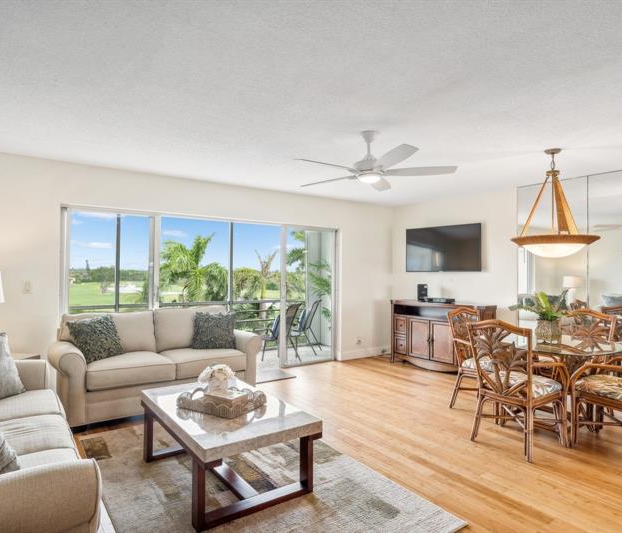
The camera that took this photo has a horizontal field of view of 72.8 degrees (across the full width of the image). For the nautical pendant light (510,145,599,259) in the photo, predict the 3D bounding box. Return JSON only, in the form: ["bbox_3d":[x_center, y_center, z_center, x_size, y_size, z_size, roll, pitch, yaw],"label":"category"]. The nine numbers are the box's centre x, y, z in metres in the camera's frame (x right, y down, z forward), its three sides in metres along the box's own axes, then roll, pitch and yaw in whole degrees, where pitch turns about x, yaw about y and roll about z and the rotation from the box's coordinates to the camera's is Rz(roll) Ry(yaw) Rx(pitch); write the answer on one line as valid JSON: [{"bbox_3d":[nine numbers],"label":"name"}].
[{"bbox_3d":[2.186,-0.559,3.800,0.690,0.965,0.690,1,-1,-35],"label":"nautical pendant light"}]

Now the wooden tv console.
[{"bbox_3d":[1.788,0.966,5.853,0.460,0.930,1.440,1,-1,-35],"label":"wooden tv console"}]

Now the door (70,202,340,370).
[{"bbox_3d":[-1.086,0.412,5.334,3.564,1.979,0.130,1,-1,-35],"label":"door"}]

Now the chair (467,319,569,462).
[{"bbox_3d":[1.620,0.902,3.337,0.600,0.980,0.590,1,-1,-35],"label":"chair"}]

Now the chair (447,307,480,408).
[{"bbox_3d":[1.745,0.938,4.253,0.590,1.000,0.600,1,-1,-37],"label":"chair"}]

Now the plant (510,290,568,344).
[{"bbox_3d":[2.077,0.452,3.803,0.520,0.460,0.480,0,-1,29],"label":"plant"}]

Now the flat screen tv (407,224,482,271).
[{"bbox_3d":[1.985,-0.258,6.420,0.060,0.700,1.240,1,-1,-41],"label":"flat screen tv"}]

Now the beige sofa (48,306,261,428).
[{"bbox_3d":[-1.530,0.923,4.301,1.990,0.920,0.920,1,-1,-35],"label":"beige sofa"}]

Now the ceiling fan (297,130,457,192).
[{"bbox_3d":[0.458,-0.857,3.340,1.410,0.409,1.410,1,-1,-35],"label":"ceiling fan"}]

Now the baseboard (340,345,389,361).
[{"bbox_3d":[0.942,1.404,6.839,1.170,0.135,0.025,1,-1,-37],"label":"baseboard"}]

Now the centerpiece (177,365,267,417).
[{"bbox_3d":[-0.602,0.819,2.900,0.460,0.280,0.330,0,-1,30],"label":"centerpiece"}]

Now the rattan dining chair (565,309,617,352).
[{"bbox_3d":[2.649,0.937,4.170,0.600,1.000,0.590,1,-1,-37],"label":"rattan dining chair"}]

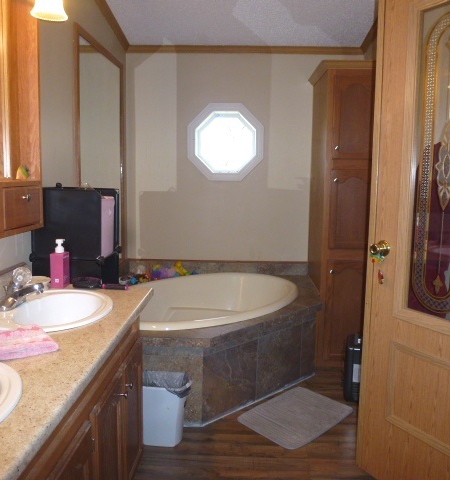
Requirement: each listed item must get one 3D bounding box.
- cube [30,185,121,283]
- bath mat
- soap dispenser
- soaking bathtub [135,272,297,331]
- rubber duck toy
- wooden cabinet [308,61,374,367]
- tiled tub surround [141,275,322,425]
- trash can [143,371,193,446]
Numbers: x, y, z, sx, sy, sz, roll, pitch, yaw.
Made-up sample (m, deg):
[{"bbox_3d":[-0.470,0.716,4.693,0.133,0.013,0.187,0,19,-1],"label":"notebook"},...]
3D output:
[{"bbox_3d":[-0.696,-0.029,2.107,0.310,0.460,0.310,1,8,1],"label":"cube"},{"bbox_3d":[0.416,1.008,2.592,0.600,0.014,0.410,-7,11,-43],"label":"bath mat"},{"bbox_3d":[-0.690,0.094,1.853,0.056,0.205,0.060,1,8,1],"label":"soap dispenser"},{"bbox_3d":[-0.113,0.559,3.110,1.040,0.420,1.450,8,11,43],"label":"soaking bathtub"},{"bbox_3d":[-0.348,0.239,3.576,0.130,0.125,0.100,1,8,1],"label":"rubber duck toy"},{"bbox_3d":[0.899,-0.166,3.390,0.520,2.130,0.660,1,8,1],"label":"wooden cabinet"},{"bbox_3d":[-0.081,0.678,3.126,1.510,0.510,1.480,1,8,1],"label":"tiled tub surround"},{"bbox_3d":[-0.299,0.880,2.316,0.250,0.330,0.200,1,8,1],"label":"trash can"}]

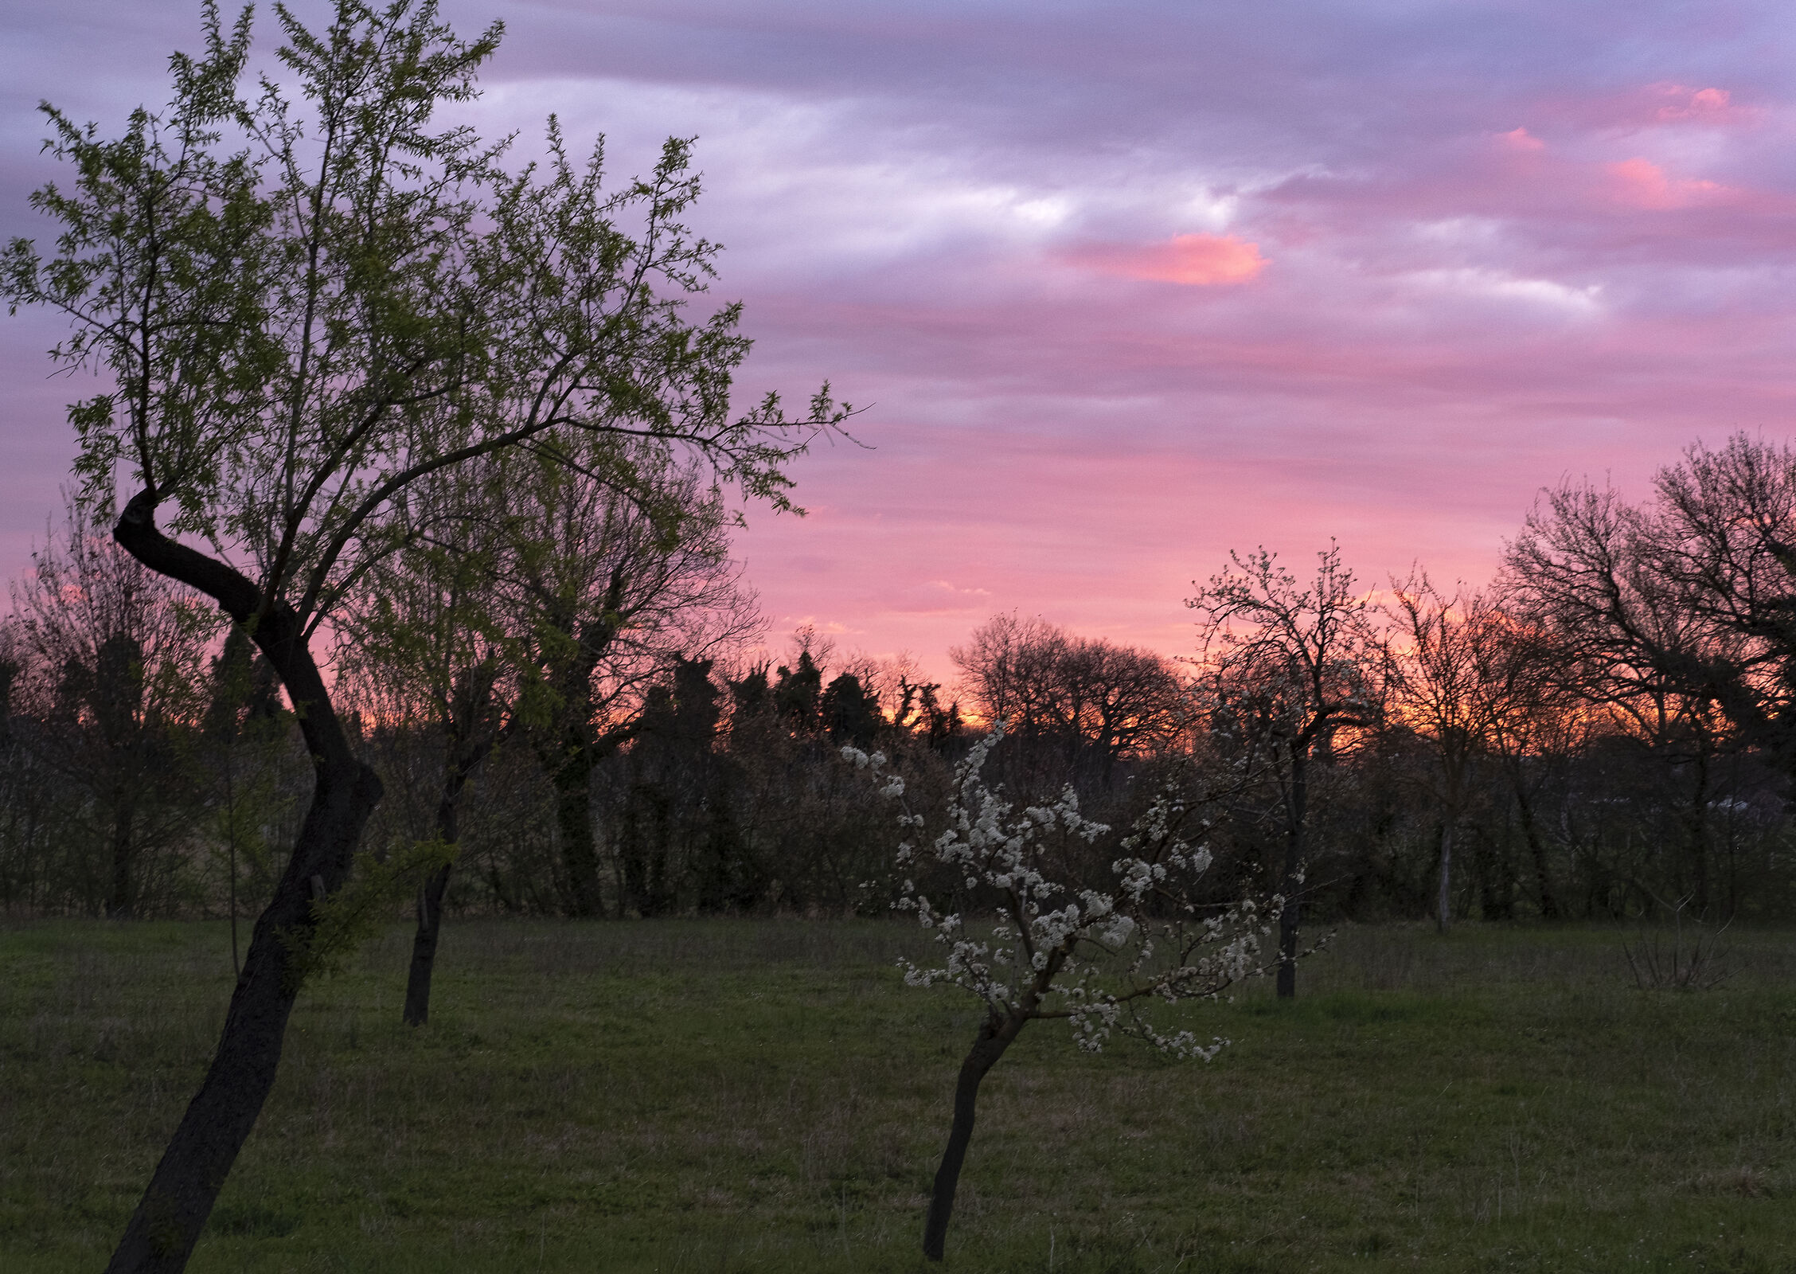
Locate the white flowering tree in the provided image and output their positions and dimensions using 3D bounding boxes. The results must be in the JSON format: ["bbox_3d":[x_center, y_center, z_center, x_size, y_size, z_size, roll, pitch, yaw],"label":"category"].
[{"bbox_3d":[0.544,1.144,9.000,1.409,1.715,1.250,0,-3,0],"label":"white flowering tree"}]

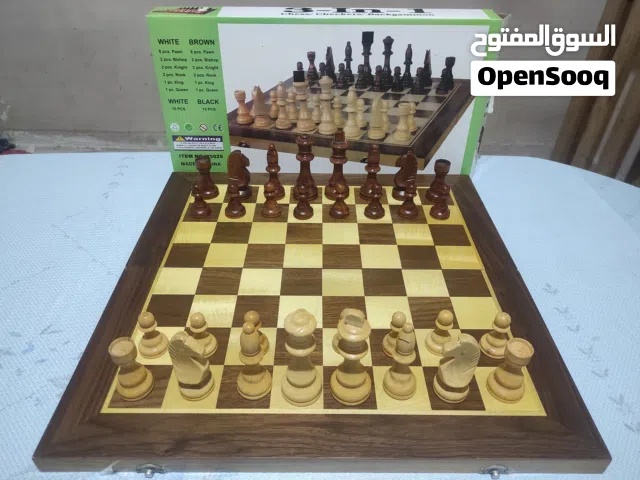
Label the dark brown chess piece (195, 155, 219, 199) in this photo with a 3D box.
[{"bbox_3d":[-0.172,-0.093,0.690,0.033,0.056,0.033,0,37,0],"label":"dark brown chess piece"}]

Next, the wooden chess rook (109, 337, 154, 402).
[{"bbox_3d":[-0.174,0.116,0.421,0.035,0.054,0.035,0,38,0],"label":"wooden chess rook"}]

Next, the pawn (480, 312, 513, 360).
[{"bbox_3d":[0.180,0.092,0.463,0.030,0.046,0.030,0,38,0],"label":"pawn"}]

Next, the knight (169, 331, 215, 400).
[{"bbox_3d":[-0.115,0.107,0.412,0.033,0.076,0.033,0,37,0],"label":"knight"}]

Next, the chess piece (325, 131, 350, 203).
[{"bbox_3d":[0.027,-0.110,0.676,0.037,0.100,0.037,0,38,0],"label":"chess piece"}]

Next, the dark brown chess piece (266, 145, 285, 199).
[{"bbox_3d":[-0.070,-0.104,0.683,0.033,0.083,0.033,0,37,0],"label":"dark brown chess piece"}]

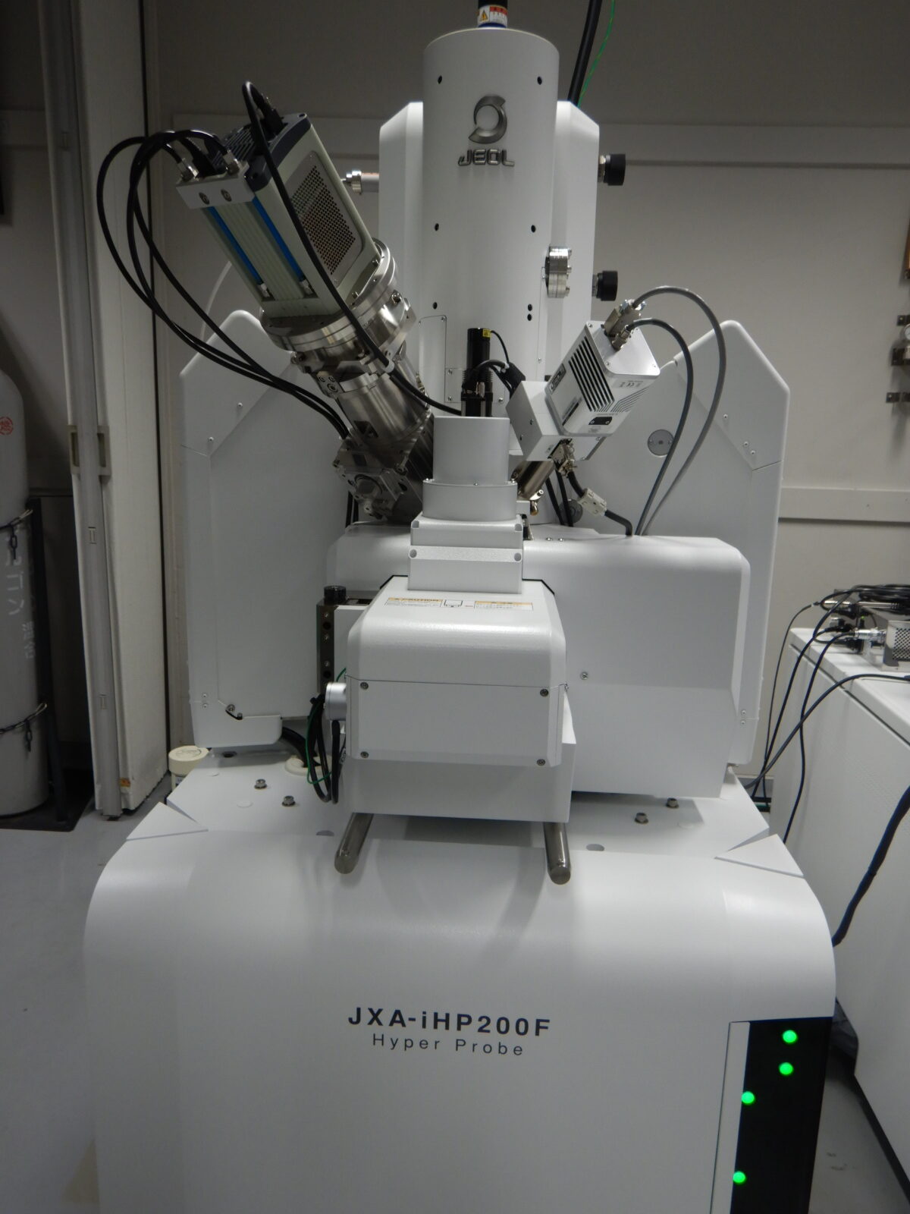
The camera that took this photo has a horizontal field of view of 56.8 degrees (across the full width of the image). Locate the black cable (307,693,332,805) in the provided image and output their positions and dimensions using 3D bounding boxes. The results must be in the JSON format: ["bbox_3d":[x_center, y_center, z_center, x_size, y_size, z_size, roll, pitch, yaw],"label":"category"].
[{"bbox_3d":[-0.171,0.179,1.066,0.028,0.137,0.050,2,11,3],"label":"black cable"}]

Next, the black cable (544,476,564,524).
[{"bbox_3d":[0.147,-0.158,1.242,0.026,0.069,0.025,2,11,3],"label":"black cable"}]

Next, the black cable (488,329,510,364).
[{"bbox_3d":[0.056,-0.331,1.067,0.026,0.042,0.018,2,11,3],"label":"black cable"}]

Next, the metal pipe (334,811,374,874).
[{"bbox_3d":[-0.117,0.274,1.007,0.025,0.025,0.138,2,11,3],"label":"metal pipe"}]

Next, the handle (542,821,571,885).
[{"bbox_3d":[0.121,0.285,1.007,0.025,0.025,0.138,2,11,3],"label":"handle"}]

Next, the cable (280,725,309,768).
[{"bbox_3d":[-0.244,0.214,1.286,0.037,0.061,0.050,2,11,3],"label":"cable"}]

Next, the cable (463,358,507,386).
[{"bbox_3d":[0.038,-0.296,1.064,0.055,0.034,0.030,2,11,3],"label":"cable"}]

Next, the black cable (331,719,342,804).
[{"bbox_3d":[-0.149,0.193,1.053,0.011,0.105,0.035,2,11,3],"label":"black cable"}]

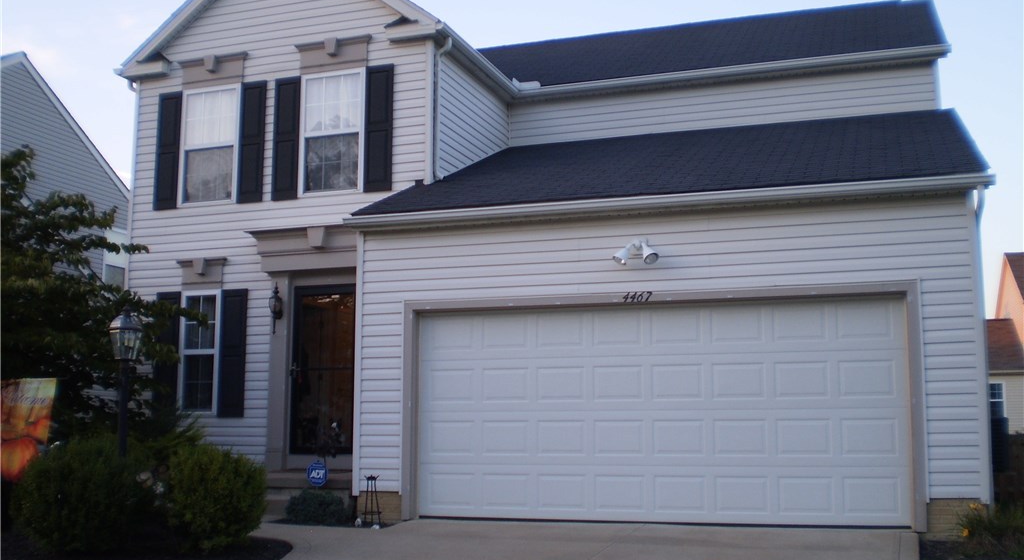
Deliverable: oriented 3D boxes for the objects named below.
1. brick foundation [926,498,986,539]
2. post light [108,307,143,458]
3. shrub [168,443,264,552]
[{"bbox_3d":[3.940,2.118,9.421,0.500,0.350,0.200,-3,-8,18],"label":"brick foundation"},{"bbox_3d":[-3.648,1.367,10.024,0.300,2.180,0.300,-3,-8,18],"label":"post light"},{"bbox_3d":[-2.619,1.914,9.471,0.890,0.950,0.880,-3,-8,18],"label":"shrub"}]

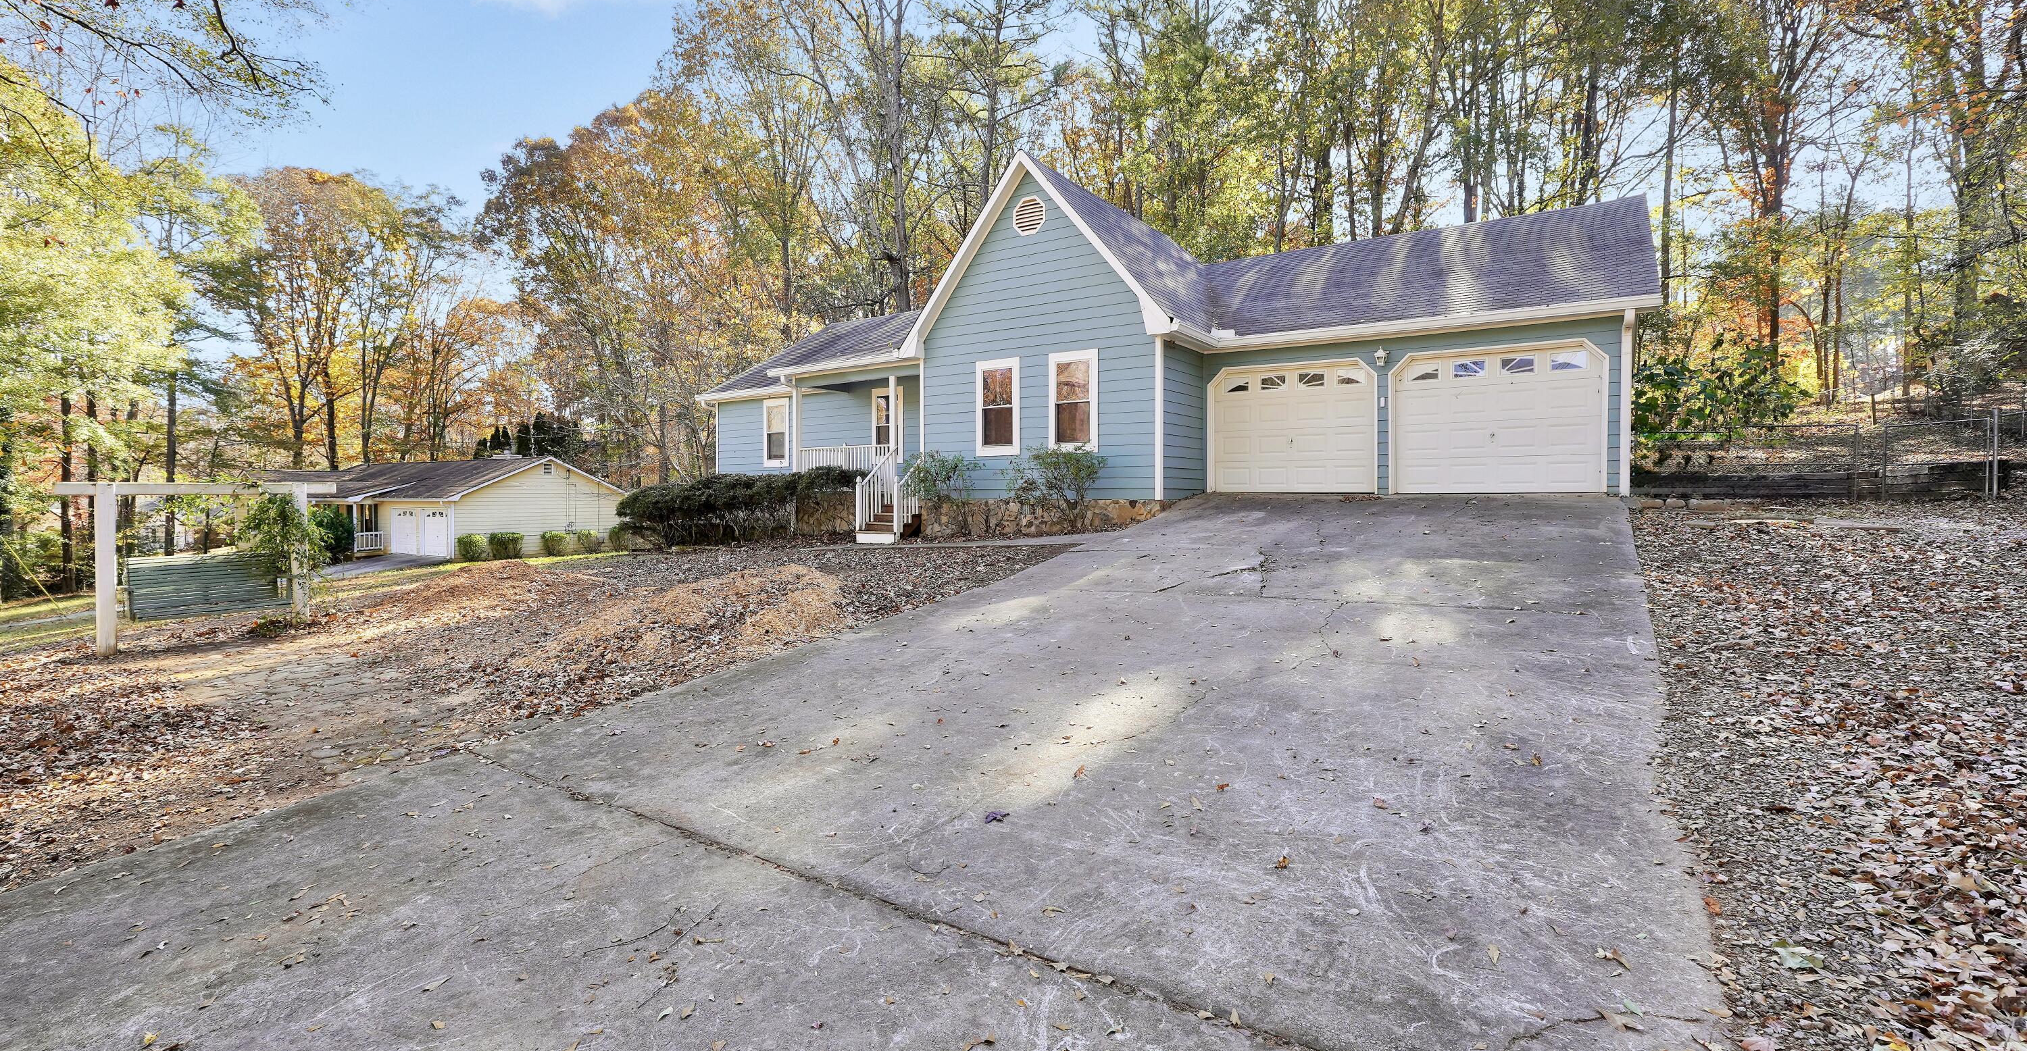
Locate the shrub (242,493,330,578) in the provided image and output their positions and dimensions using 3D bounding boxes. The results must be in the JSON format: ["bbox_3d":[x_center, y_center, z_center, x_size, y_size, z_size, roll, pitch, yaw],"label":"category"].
[{"bbox_3d":[-9.750,0.130,11.400,0.850,1.150,0.950,2,3,40],"label":"shrub"}]

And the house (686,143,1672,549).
[{"bbox_3d":[2.028,-3.201,19.505,20.100,6.700,11.400,1,3,34],"label":"house"}]

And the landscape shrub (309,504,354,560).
[{"bbox_3d":[-29.800,0.220,36.800,1.750,2.450,1.750,1,3,34],"label":"landscape shrub"}]

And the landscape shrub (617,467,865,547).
[{"bbox_3d":[-6.529,-0.263,19.312,8.200,1.800,1.700,1,3,34],"label":"landscape shrub"}]

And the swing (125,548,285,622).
[{"bbox_3d":[-10.200,0.770,10.700,0.650,0.700,1.500,2,3,40],"label":"swing"}]

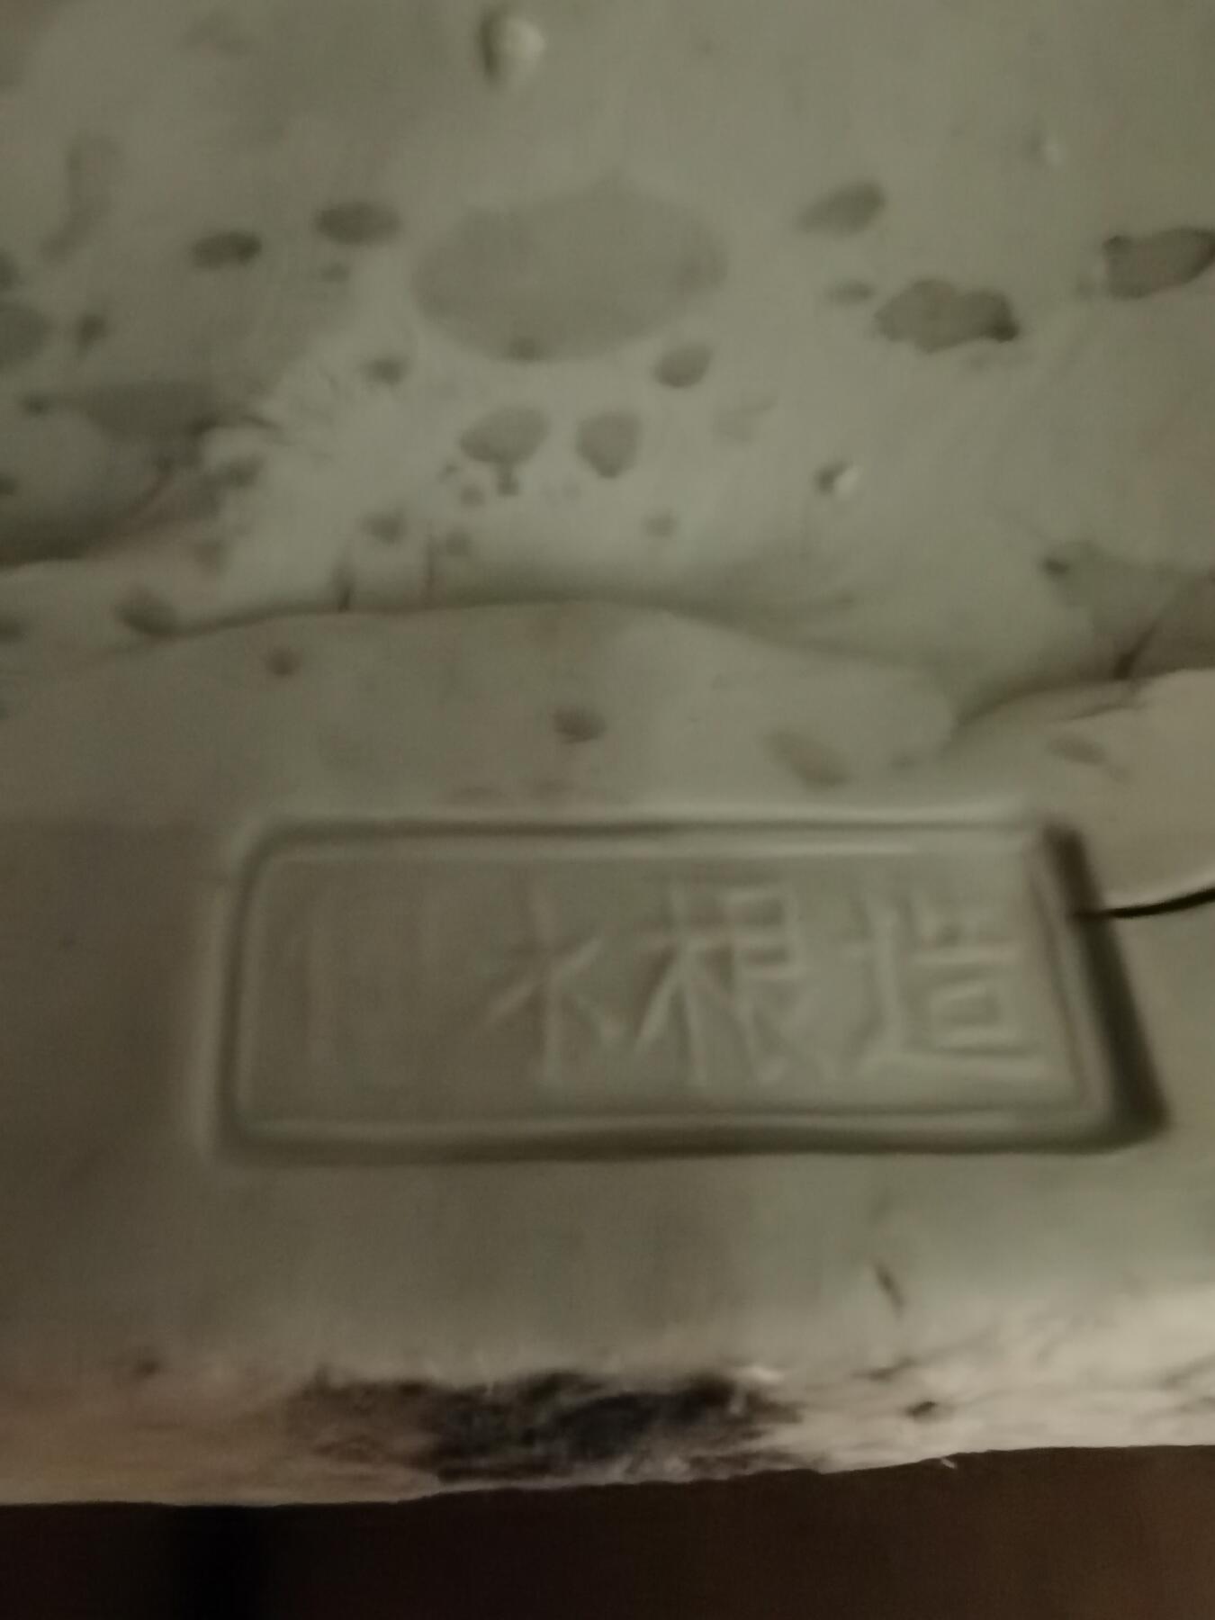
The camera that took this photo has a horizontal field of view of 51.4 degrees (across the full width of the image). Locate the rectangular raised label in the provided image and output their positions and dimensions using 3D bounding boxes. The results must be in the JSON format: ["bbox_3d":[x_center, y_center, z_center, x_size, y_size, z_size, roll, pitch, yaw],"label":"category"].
[{"bbox_3d":[0.008,0.020,0.152,0.103,0.041,0.006,0,-28,-5],"label":"rectangular raised label"}]

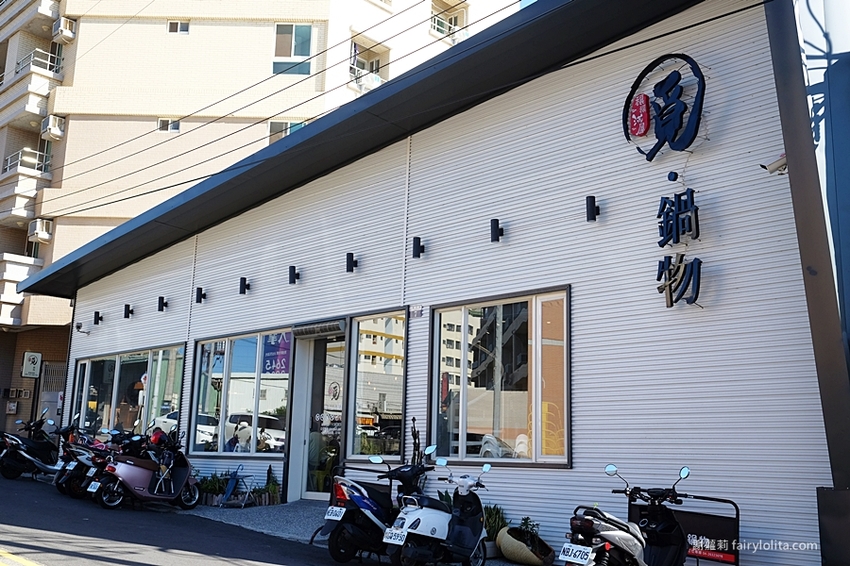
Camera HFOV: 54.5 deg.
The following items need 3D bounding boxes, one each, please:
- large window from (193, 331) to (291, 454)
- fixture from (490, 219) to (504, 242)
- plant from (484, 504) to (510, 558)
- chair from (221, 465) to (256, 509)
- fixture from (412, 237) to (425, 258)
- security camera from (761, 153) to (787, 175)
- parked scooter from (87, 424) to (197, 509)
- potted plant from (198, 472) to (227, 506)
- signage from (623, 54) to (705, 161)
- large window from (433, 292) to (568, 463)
[{"bbox_3d":[-3.220,1.921,14.159,2.936,2.069,0.120,-10,-17,43],"label":"large window"},{"bbox_3d":[0.898,-0.638,10.220,0.100,0.285,0.180,-10,-17,43],"label":"fixture"},{"bbox_3d":[0.739,2.794,9.319,0.400,0.569,0.360,-10,-17,43],"label":"plant"},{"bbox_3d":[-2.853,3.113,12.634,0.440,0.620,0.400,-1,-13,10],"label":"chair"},{"bbox_3d":[-0.090,-0.494,11.506,0.095,0.280,0.165,-10,-17,43],"label":"fixture"},{"bbox_3d":[3.312,-1.118,7.828,0.270,0.130,0.100,-26,-19,12],"label":"security camera"},{"bbox_3d":[-4.226,2.878,12.769,0.700,1.170,1.885,-10,-17,43],"label":"parked scooter"},{"bbox_3d":[-3.398,3.308,13.298,0.989,0.498,0.360,-10,-17,43],"label":"potted plant"},{"bbox_3d":[2.527,-1.838,8.727,0.923,1.105,0.090,-10,-17,43],"label":"signage"},{"bbox_3d":[0.868,1.196,10.250,2.216,2.050,0.120,-10,-17,43],"label":"large window"}]

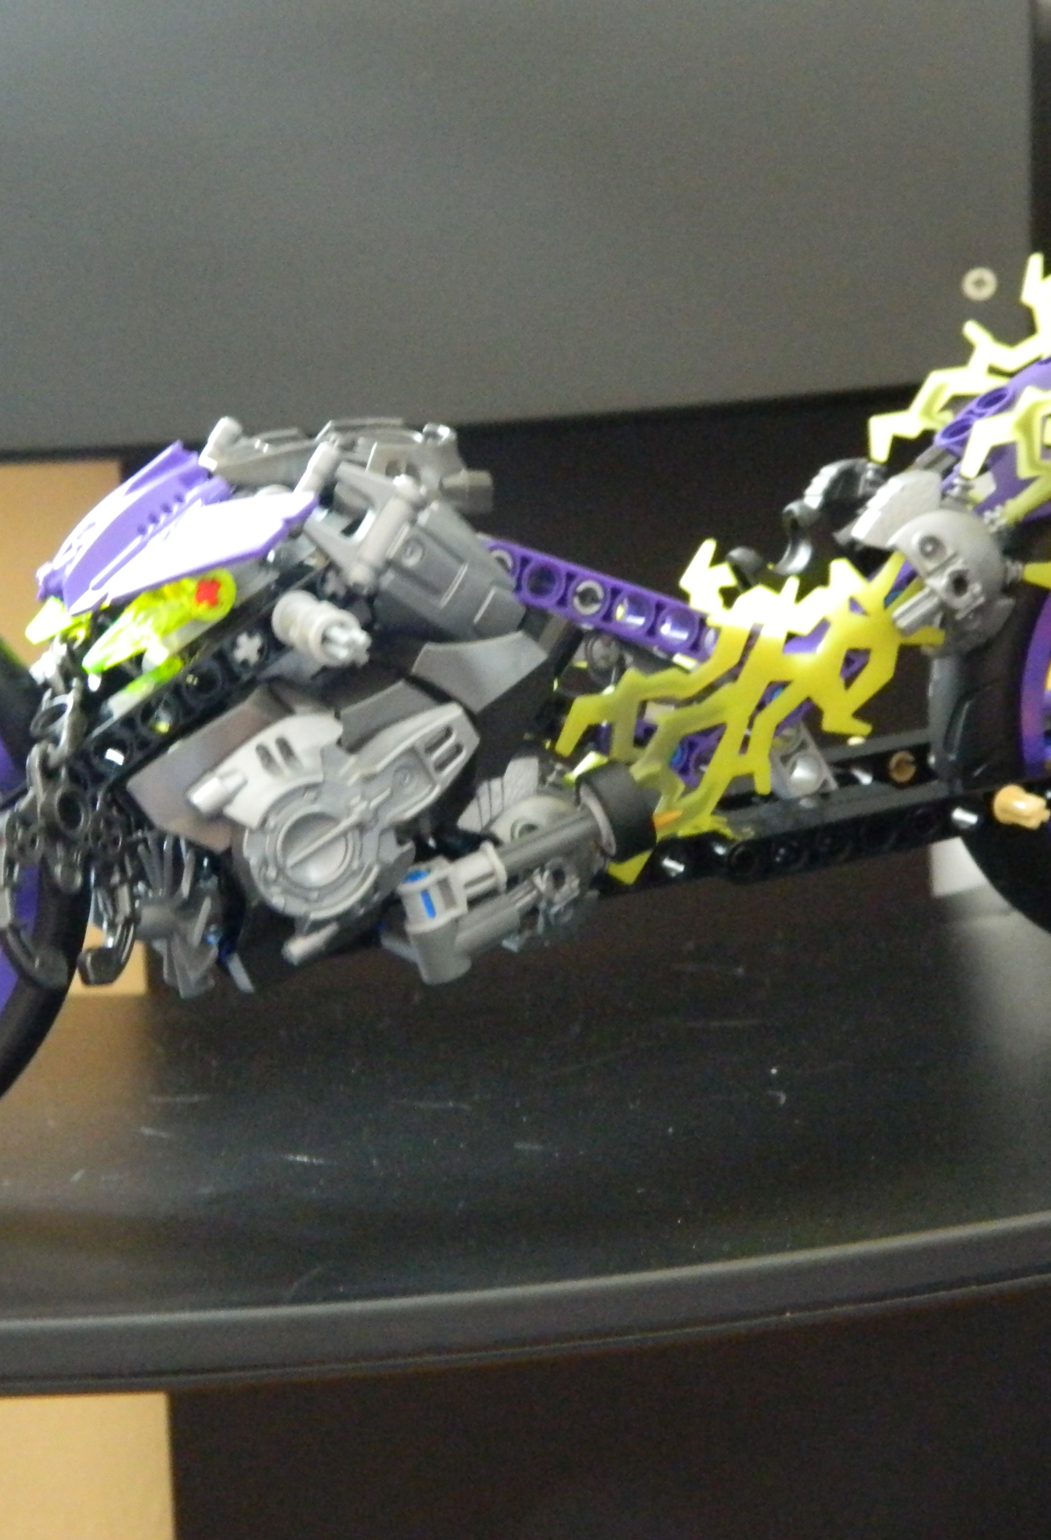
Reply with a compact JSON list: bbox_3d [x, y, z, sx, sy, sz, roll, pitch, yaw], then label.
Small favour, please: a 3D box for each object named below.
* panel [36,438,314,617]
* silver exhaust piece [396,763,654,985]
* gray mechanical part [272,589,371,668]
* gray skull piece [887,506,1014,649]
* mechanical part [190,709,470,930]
[{"bbox_3d":[-0.054,-0.035,0.479,0.038,0.016,0.052,-28,21,-18],"label":"panel"},{"bbox_3d":[0.001,0.015,0.485,0.042,0.022,0.017,-26,21,-19],"label":"silver exhaust piece"},{"bbox_3d":[-0.028,-0.019,0.462,0.008,0.008,0.019,-8,14,-24],"label":"gray mechanical part"},{"bbox_3d":[0.065,-0.029,0.512,0.021,0.022,0.018,-8,14,-24],"label":"gray skull piece"},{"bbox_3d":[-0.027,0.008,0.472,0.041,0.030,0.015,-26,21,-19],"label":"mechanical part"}]

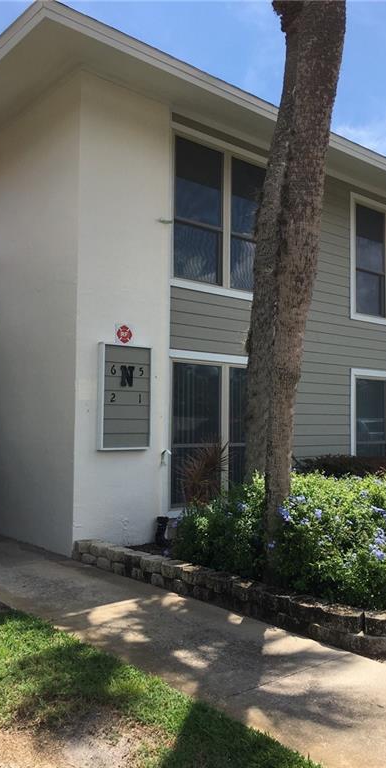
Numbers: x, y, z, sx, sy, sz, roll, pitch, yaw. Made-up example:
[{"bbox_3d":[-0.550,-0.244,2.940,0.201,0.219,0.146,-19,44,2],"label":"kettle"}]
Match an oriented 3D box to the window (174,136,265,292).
[{"bbox_3d":[0.426,-2.148,8.430,1.840,1.850,0.130,3,-4,-41],"label":"window"}]

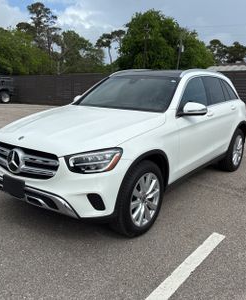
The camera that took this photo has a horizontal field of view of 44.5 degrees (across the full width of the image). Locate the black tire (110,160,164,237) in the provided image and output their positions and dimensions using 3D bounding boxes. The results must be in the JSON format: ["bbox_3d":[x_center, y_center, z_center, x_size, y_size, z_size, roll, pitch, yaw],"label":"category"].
[{"bbox_3d":[0.154,0.463,2.969,0.240,0.735,0.735,11,16,36],"label":"black tire"}]

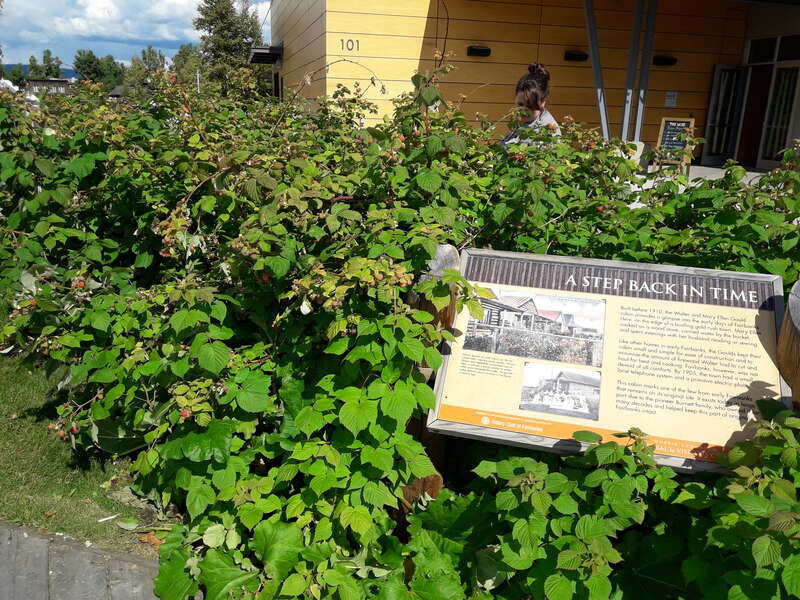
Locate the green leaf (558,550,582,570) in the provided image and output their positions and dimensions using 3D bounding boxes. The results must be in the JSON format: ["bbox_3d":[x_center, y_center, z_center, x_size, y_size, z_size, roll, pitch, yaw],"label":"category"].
[{"bbox_3d":[0.372,0.569,1.420,0.062,0.015,0.046,-21,37,-22],"label":"green leaf"}]

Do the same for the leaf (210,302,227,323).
[{"bbox_3d":[-0.652,0.045,2.330,0.058,0.086,0.030,-3,-18,-16],"label":"leaf"}]

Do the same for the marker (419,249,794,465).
[{"bbox_3d":[0.602,0.156,1.893,0.950,0.050,0.610,5,60,15],"label":"marker"}]

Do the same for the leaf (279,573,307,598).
[{"bbox_3d":[-0.324,0.866,1.970,0.082,0.020,0.080,-2,54,-10],"label":"leaf"}]

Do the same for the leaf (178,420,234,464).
[{"bbox_3d":[-0.654,0.481,2.200,0.170,0.040,0.150,-1,44,-15],"label":"leaf"}]

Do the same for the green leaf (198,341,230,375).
[{"bbox_3d":[-0.616,0.191,2.150,0.100,0.020,0.115,-1,60,-15],"label":"green leaf"}]

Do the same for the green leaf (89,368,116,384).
[{"bbox_3d":[-1.172,0.299,2.550,0.108,0.022,0.078,-6,50,-25],"label":"green leaf"}]

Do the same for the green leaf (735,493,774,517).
[{"bbox_3d":[0.778,0.449,1.420,0.058,0.018,0.092,-29,36,-31],"label":"green leaf"}]

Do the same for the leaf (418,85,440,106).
[{"bbox_3d":[0.121,-0.833,2.650,0.090,0.090,0.030,2,-14,2],"label":"leaf"}]

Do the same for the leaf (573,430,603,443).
[{"bbox_3d":[0.487,0.354,1.680,0.076,0.015,0.055,6,35,17],"label":"leaf"}]

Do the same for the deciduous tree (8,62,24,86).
[{"bbox_3d":[-44.528,-24.802,75.798,2.400,5.680,2.400,-7,19,-28],"label":"deciduous tree"}]

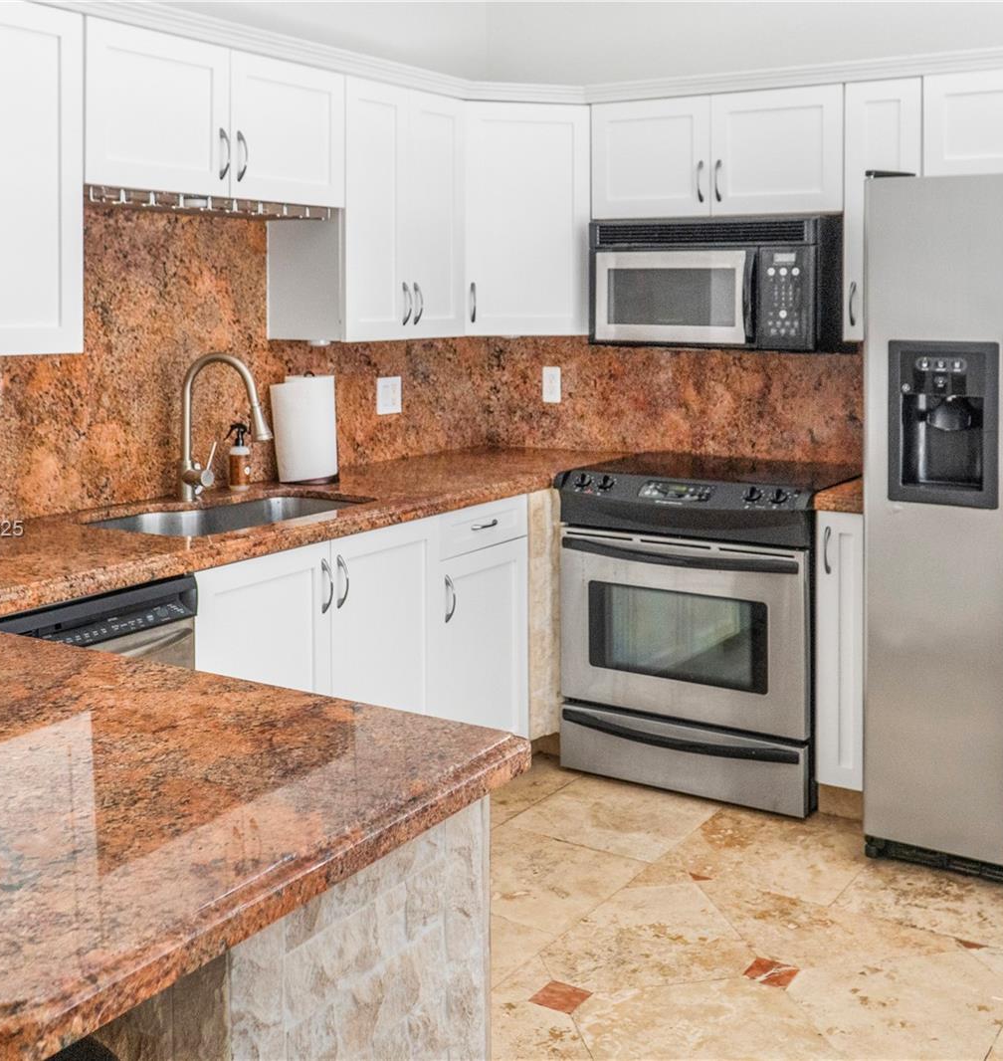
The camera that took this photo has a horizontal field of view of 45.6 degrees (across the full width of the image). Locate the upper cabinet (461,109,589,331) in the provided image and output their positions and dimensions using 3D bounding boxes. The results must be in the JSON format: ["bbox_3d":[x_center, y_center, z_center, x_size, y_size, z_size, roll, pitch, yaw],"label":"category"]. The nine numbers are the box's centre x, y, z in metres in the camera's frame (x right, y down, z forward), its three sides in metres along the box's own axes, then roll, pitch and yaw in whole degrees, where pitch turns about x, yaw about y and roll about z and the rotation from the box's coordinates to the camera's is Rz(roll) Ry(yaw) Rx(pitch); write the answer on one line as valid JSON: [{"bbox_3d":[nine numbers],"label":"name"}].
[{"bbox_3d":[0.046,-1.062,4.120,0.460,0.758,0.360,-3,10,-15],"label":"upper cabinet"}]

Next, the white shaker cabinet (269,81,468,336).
[{"bbox_3d":[-0.401,-0.985,3.752,0.316,0.758,0.603,6,11,33],"label":"white shaker cabinet"}]

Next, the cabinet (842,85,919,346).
[{"bbox_3d":[1.204,-0.964,3.646,0.235,0.758,0.316,6,11,33],"label":"cabinet"}]

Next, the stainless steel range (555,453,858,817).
[{"bbox_3d":[0.680,0.290,3.690,0.770,0.925,0.700,6,11,33],"label":"stainless steel range"}]

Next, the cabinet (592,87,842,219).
[{"bbox_3d":[0.736,-1.207,3.893,0.842,0.375,0.316,6,11,33],"label":"cabinet"}]

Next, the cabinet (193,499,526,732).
[{"bbox_3d":[-0.540,0.374,3.273,0.615,0.820,1.388,6,11,33],"label":"cabinet"}]

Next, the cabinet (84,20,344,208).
[{"bbox_3d":[-0.817,-1.064,3.158,0.316,0.379,0.923,6,11,33],"label":"cabinet"}]

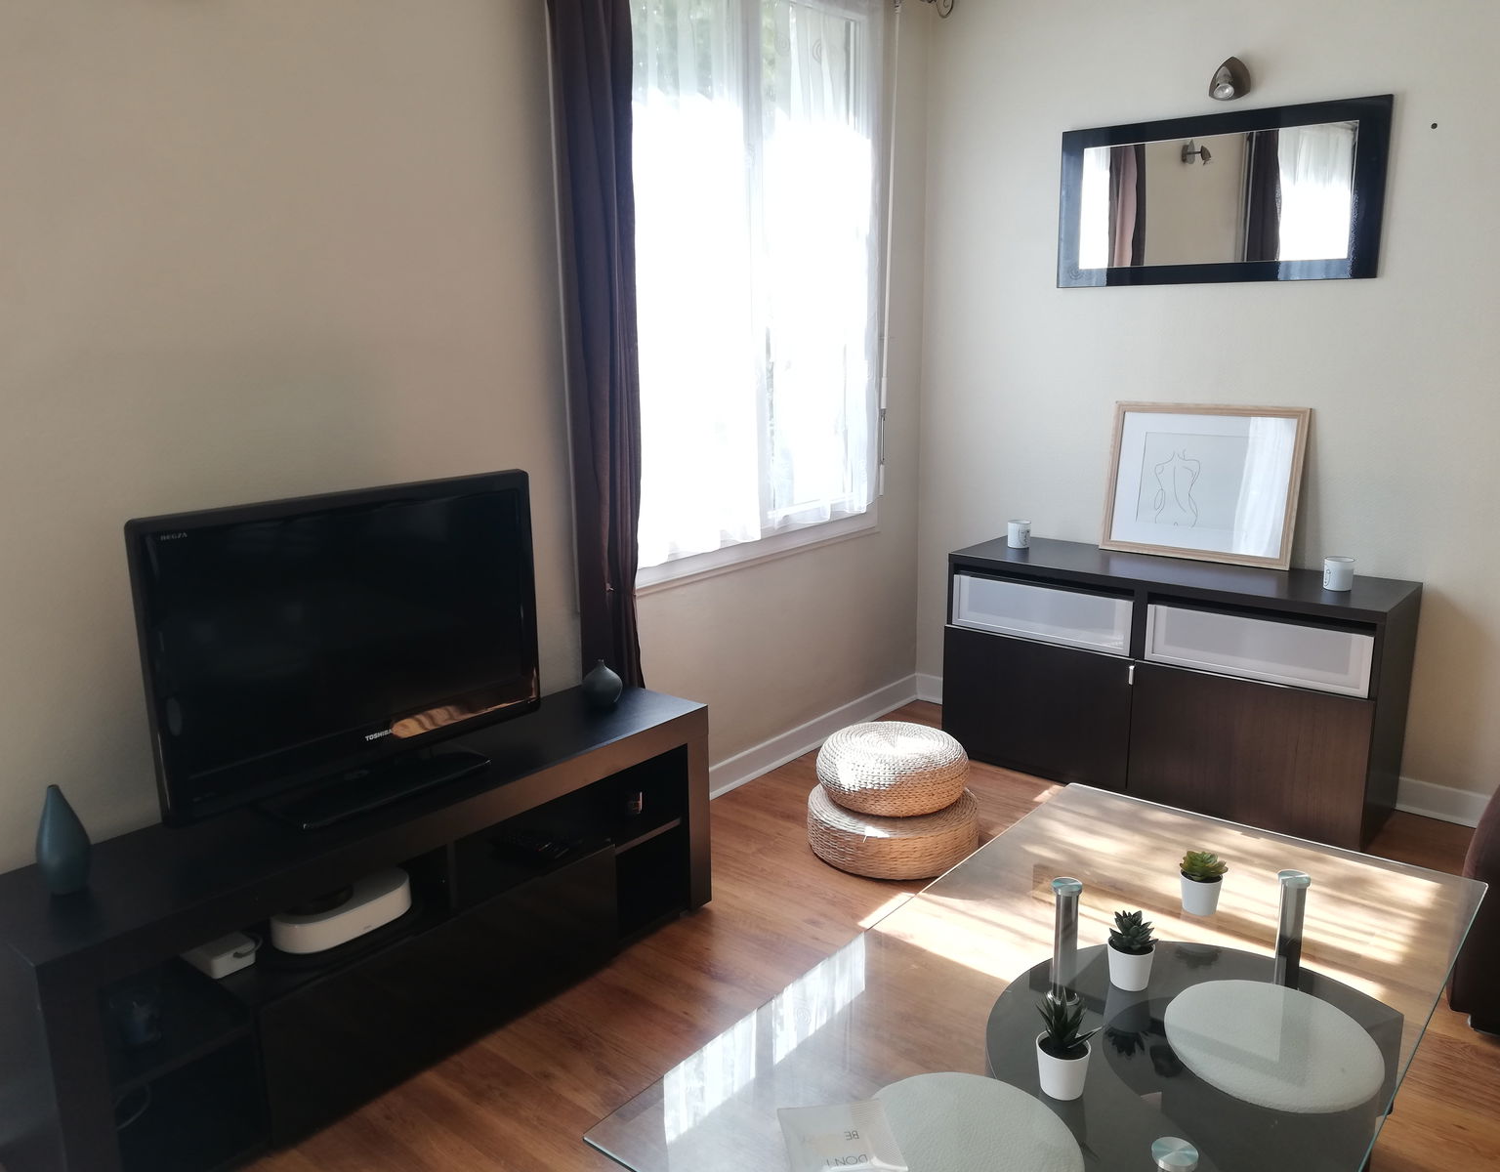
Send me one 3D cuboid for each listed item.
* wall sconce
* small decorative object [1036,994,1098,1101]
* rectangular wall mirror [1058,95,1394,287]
[{"bbox_3d":[1.265,-1.345,3.110,0.110,0.115,0.130,10,17,39],"label":"wall sconce"},{"bbox_3d":[0.383,0.553,1.413,0.075,0.120,0.074,-1,13,0],"label":"small decorative object"},{"bbox_3d":[1.272,-1.064,3.244,0.877,0.442,0.025,10,17,39],"label":"rectangular wall mirror"}]

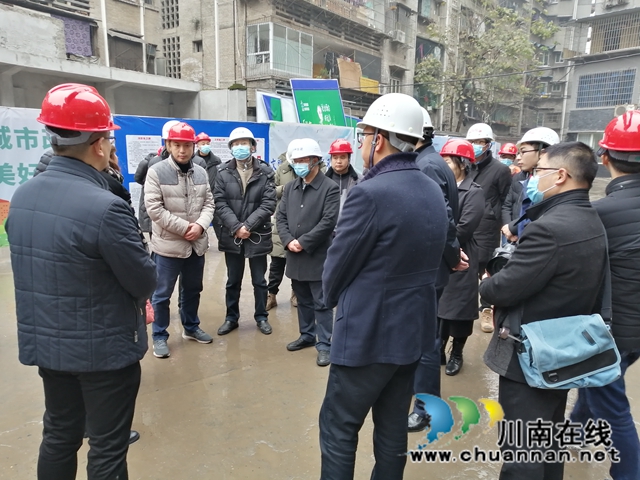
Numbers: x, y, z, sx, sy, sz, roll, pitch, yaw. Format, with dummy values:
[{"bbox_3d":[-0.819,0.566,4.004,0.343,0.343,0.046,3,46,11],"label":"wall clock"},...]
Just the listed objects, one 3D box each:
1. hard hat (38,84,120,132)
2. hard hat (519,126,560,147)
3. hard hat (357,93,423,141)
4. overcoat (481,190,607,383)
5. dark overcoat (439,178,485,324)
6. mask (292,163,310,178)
[{"bbox_3d":[-0.816,-0.455,1.700,0.220,0.152,0.277,7,9,30],"label":"hard hat"},{"bbox_3d":[1.416,-0.658,3.220,0.280,0.155,0.220,4,12,-9],"label":"hard hat"},{"bbox_3d":[0.289,-0.500,2.020,0.280,0.160,0.220,18,18,25],"label":"hard hat"},{"bbox_3d":[0.869,0.150,1.950,0.420,0.740,0.530,11,15,44],"label":"overcoat"},{"bbox_3d":[1.001,0.038,3.636,0.340,1.070,0.460,-3,13,-20],"label":"dark overcoat"},{"bbox_3d":[-0.125,-0.496,3.560,0.140,0.110,0.080,9,22,32],"label":"mask"}]

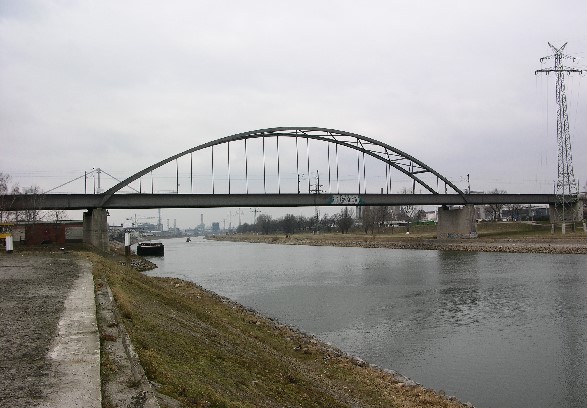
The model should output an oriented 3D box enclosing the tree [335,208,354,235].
[{"bbox_3d":[30.233,9.651,345.000,10.465,15.786,10.465,-2,-3,0],"label":"tree"}]

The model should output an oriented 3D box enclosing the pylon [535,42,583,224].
[{"bbox_3d":[79.035,-18.889,173.296,12.900,54.800,7.300,-2,-3,10],"label":"pylon"}]

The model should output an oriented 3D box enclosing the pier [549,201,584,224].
[{"bbox_3d":[97.088,3.047,210.673,3.500,7.800,12.000,0,-3,-29],"label":"pier"}]

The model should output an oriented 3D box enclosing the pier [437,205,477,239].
[{"bbox_3d":[50.976,5.652,184.786,3.300,10.000,13.000,0,-3,-29],"label":"pier"}]

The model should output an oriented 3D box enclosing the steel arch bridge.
[{"bbox_3d":[2.734,-9.432,159.252,109.250,20.900,11.800,0,-3,-29],"label":"steel arch bridge"}]

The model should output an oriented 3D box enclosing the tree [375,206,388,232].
[{"bbox_3d":[45.231,7.838,305.000,7.453,14.110,7.453,-2,-3,0],"label":"tree"}]

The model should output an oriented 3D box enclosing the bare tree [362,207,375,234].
[{"bbox_3d":[39.181,8.228,310.000,6.791,14.863,6.791,-2,-3,0],"label":"bare tree"}]

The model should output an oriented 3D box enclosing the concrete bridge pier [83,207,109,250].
[{"bbox_3d":[-44.029,5.933,131.555,3.300,8.900,13.000,0,-3,-29],"label":"concrete bridge pier"}]

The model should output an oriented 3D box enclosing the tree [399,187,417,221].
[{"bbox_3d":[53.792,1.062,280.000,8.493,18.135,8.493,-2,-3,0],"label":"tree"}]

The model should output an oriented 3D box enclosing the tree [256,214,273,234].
[{"bbox_3d":[-26.390,18.883,540.000,14.560,17.714,14.560,-2,-3,0],"label":"tree"}]

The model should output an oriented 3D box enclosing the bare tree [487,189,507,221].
[{"bbox_3d":[89.629,0.397,262.000,9.051,14.457,9.051,-2,-3,0],"label":"bare tree"}]

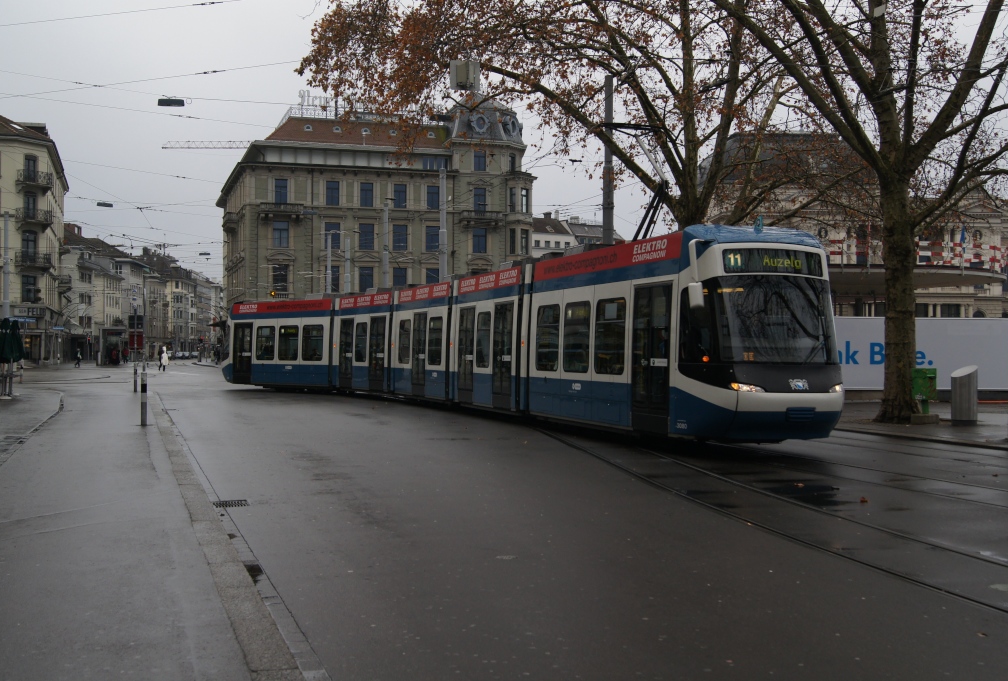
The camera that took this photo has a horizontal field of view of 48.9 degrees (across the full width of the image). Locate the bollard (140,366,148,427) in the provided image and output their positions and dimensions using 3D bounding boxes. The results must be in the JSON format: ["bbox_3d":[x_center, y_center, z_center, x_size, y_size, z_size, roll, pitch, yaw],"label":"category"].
[{"bbox_3d":[-7.214,1.182,22.200,0.120,1.060,0.120,0,0,-16],"label":"bollard"}]

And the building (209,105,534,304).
[{"bbox_3d":[-15.100,-11.300,119.000,28.300,27.000,28.000,0,0,-18],"label":"building"}]

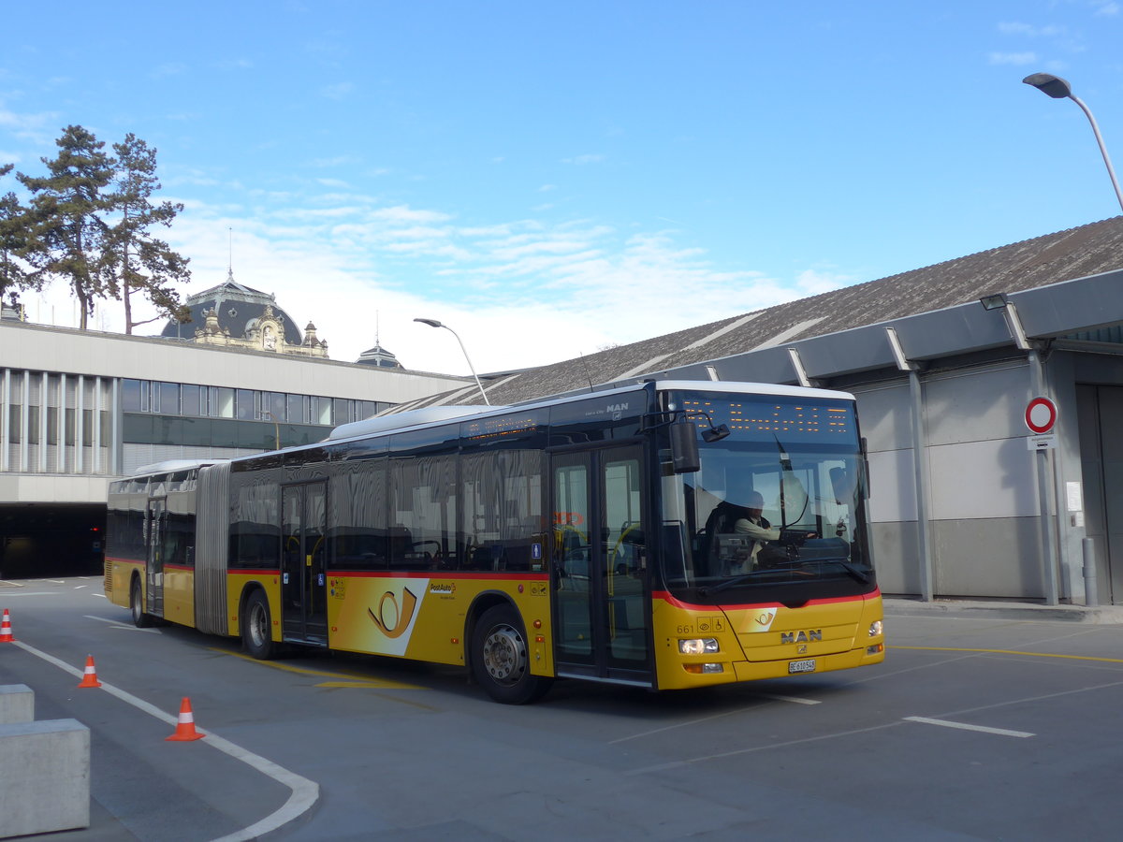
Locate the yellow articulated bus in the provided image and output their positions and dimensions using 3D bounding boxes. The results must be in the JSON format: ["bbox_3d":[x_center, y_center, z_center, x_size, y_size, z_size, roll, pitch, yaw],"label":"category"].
[{"bbox_3d":[-3.200,1.715,18.120,2.680,2.970,18.600,2,-6,-33],"label":"yellow articulated bus"}]

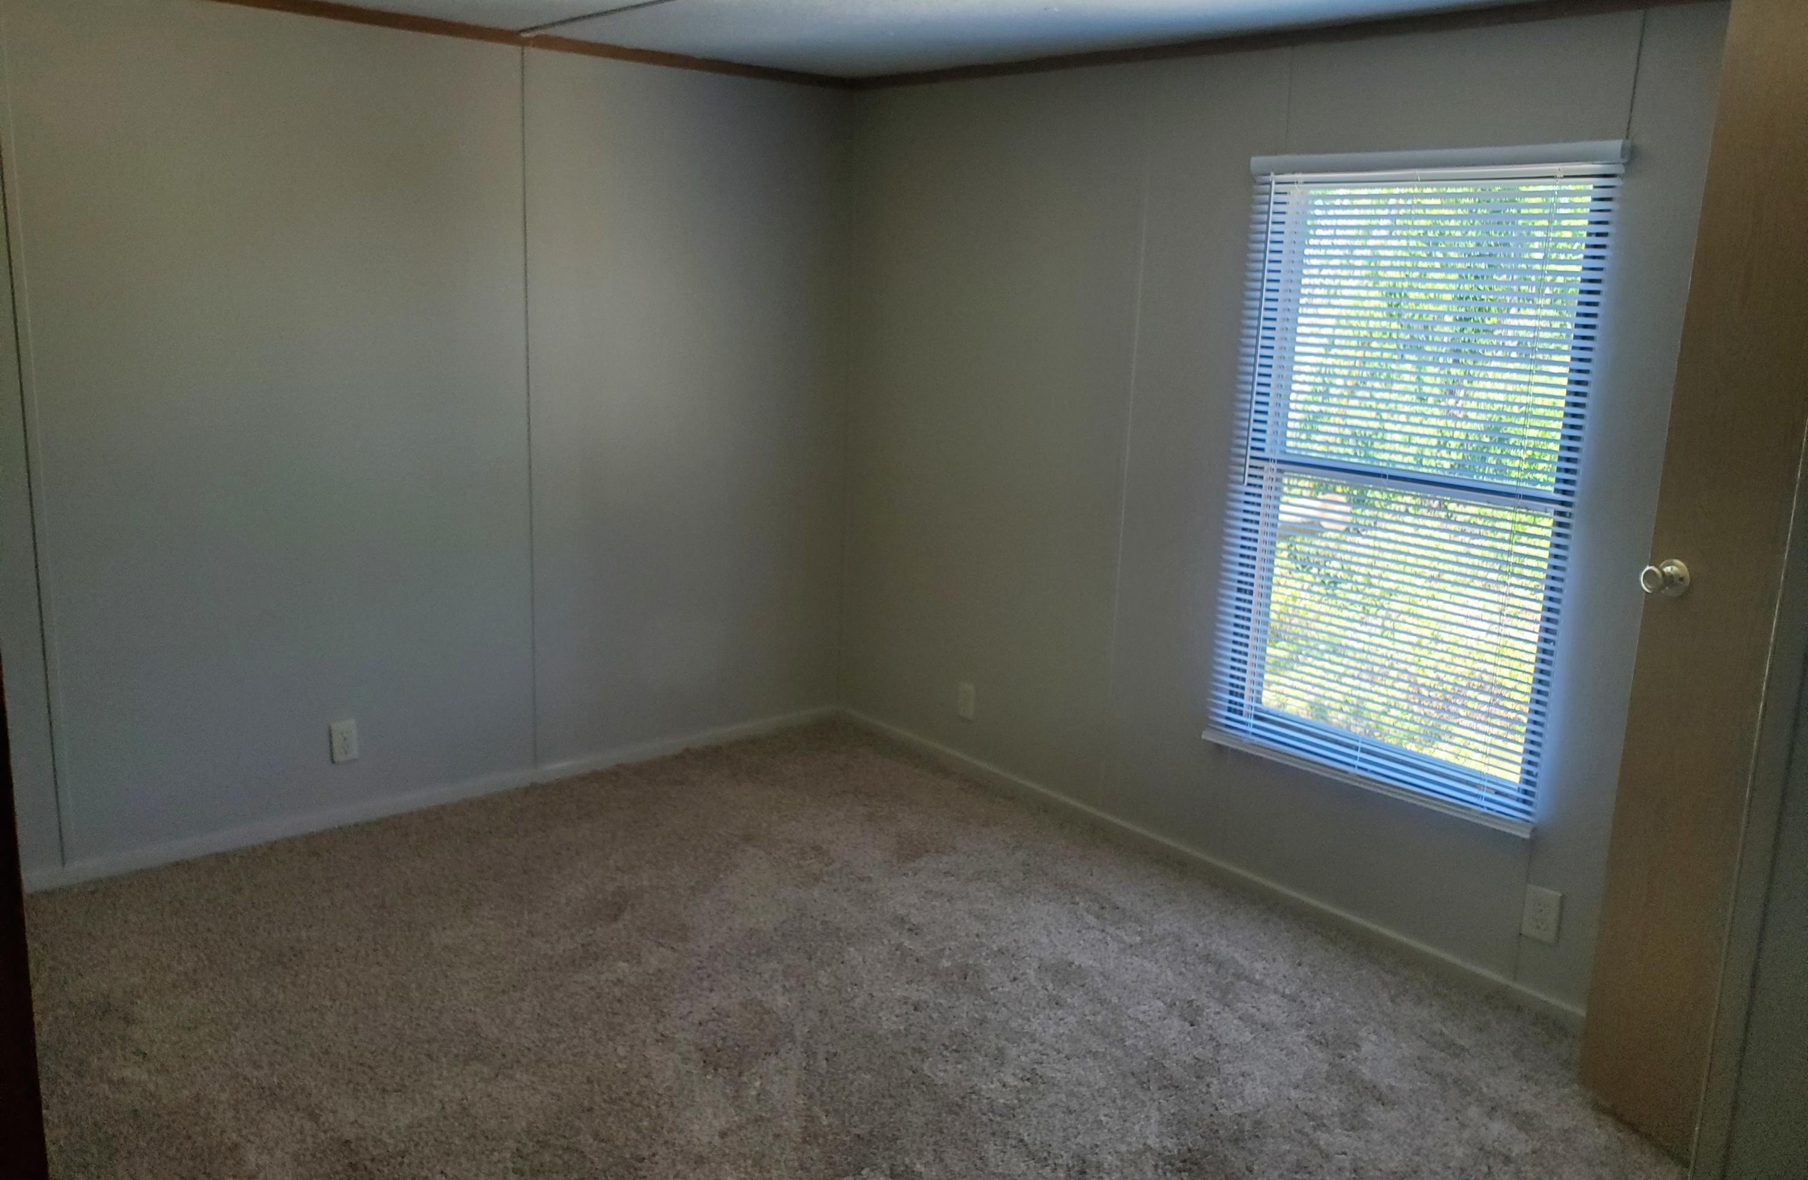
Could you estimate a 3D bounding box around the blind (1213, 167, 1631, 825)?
[{"bbox_3d":[1.107,-0.248,3.110,0.050,1.445,0.860,-8,16,-39],"label":"blind"}]

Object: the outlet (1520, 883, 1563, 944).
[{"bbox_3d":[1.390,0.707,2.955,0.010,0.116,0.073,-8,16,-39],"label":"outlet"}]

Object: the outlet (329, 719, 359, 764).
[{"bbox_3d":[-1.535,0.416,3.728,0.071,0.115,0.010,-8,16,-39],"label":"outlet"}]

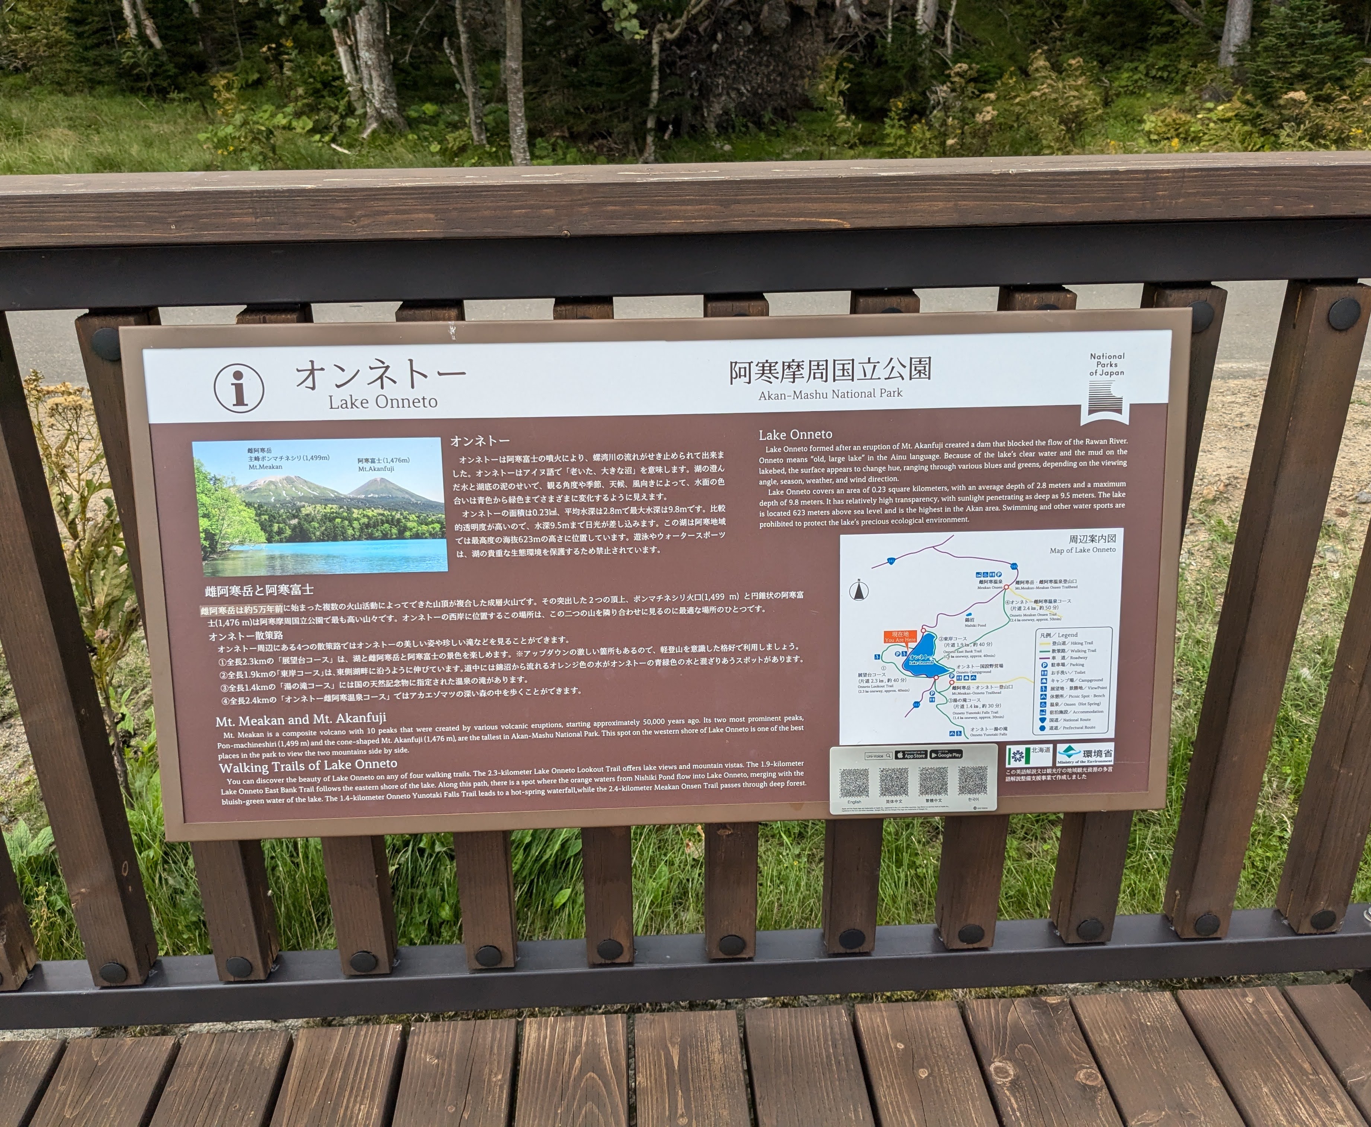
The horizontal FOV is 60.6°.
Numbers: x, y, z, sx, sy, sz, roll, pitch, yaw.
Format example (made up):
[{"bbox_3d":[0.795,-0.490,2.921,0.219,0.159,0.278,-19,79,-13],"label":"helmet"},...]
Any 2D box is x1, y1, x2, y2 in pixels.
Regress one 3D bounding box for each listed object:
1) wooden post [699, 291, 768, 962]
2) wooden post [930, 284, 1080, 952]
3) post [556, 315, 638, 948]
[{"bbox_3d":[0.054,0.109,1.323,0.059,0.818,0.058,-2,24,-2],"label":"wooden post"},{"bbox_3d":[0.353,0.100,1.336,0.059,0.818,0.058,-2,24,-2],"label":"wooden post"},{"bbox_3d":[-0.096,0.113,1.317,0.059,0.818,0.058,-2,24,-2],"label":"post"}]

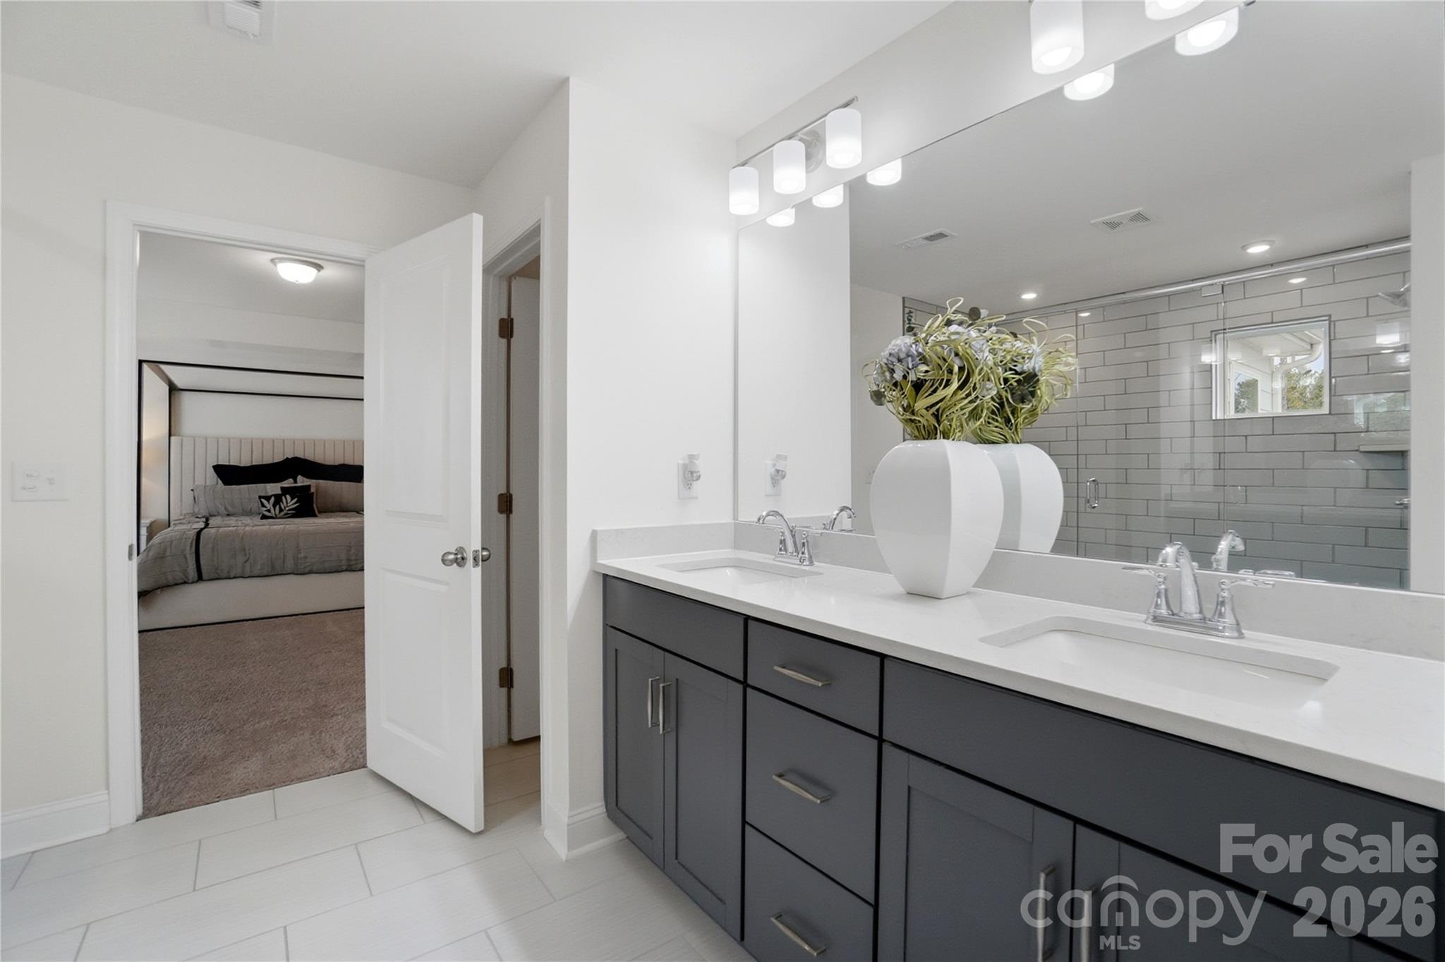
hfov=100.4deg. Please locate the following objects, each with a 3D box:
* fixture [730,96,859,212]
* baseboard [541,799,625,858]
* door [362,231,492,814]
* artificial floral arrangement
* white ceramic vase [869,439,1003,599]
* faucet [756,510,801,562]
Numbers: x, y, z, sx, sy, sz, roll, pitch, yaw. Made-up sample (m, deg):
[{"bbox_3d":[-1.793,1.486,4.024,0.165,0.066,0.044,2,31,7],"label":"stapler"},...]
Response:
[{"bbox_3d":[0.229,-1.034,1.938,0.150,0.200,0.570,-1,1,-39],"label":"fixture"},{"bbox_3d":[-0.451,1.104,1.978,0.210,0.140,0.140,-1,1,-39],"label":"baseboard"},{"bbox_3d":[-1.110,0.141,2.198,0.745,2.030,0.045,1,1,36],"label":"door"},{"bbox_3d":[0.511,-0.258,1.435,0.315,0.335,0.340,-1,1,-39],"label":"artificial floral arrangement"},{"bbox_3d":[0.514,0.087,1.442,0.225,0.360,0.220,-1,1,-39],"label":"white ceramic vase"},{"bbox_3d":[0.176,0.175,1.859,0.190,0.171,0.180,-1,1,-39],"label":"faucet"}]

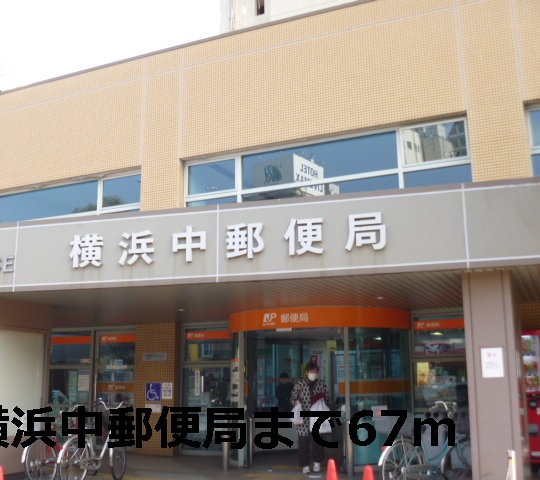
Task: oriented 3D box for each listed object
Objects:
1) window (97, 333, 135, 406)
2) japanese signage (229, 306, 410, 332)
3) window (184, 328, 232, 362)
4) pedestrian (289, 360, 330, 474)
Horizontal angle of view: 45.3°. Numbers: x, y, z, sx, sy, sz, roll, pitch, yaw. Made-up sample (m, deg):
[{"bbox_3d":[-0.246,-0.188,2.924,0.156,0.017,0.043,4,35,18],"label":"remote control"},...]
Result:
[{"bbox_3d":[-3.014,2.533,12.702,0.963,1.424,0.060,-6,-13,26],"label":"window"},{"bbox_3d":[0.560,1.351,10.707,3.160,0.318,1.200,-6,-13,24],"label":"japanese signage"},{"bbox_3d":[-1.132,2.004,12.316,1.080,0.630,0.080,-6,-13,24],"label":"window"},{"bbox_3d":[0.601,2.635,9.610,0.550,1.570,0.420,-1,-11,3],"label":"pedestrian"}]

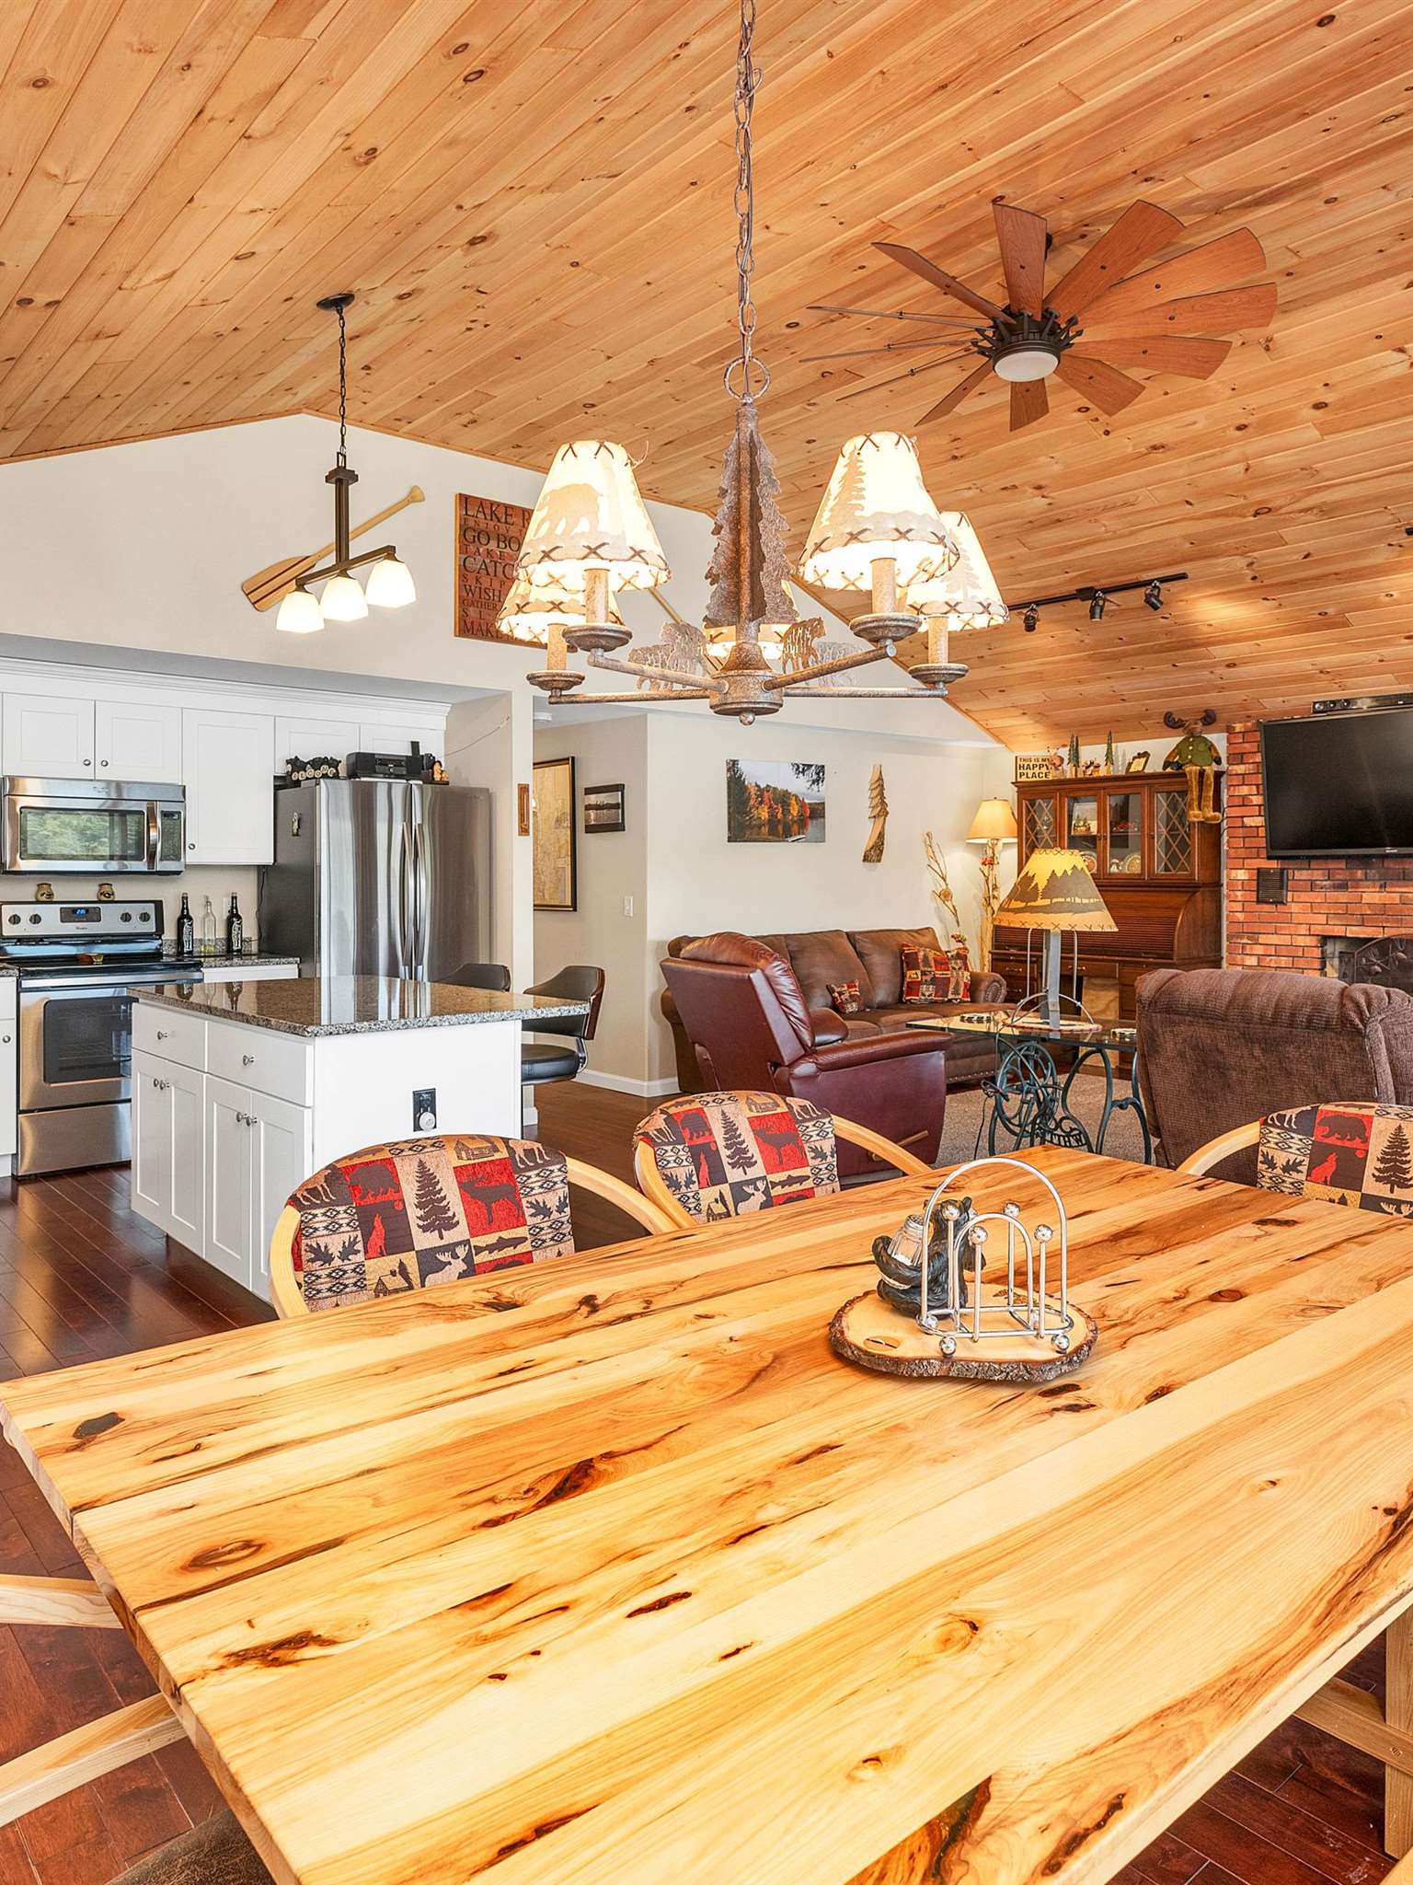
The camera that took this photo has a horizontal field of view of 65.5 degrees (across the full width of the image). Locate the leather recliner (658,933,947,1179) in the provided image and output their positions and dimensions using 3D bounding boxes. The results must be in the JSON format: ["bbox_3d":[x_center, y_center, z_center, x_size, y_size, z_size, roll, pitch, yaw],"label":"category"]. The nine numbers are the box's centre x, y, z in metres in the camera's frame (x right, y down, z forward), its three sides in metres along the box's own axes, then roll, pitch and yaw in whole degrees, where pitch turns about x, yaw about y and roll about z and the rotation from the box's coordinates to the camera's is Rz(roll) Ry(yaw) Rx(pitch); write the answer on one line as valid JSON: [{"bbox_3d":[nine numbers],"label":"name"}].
[{"bbox_3d":[0.382,0.500,4.856,1.080,1.050,0.850,-3,4,-39],"label":"leather recliner"}]

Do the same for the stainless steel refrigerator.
[{"bbox_3d":[-1.791,0.067,6.047,0.951,1.780,0.830,-3,4,-39],"label":"stainless steel refrigerator"}]

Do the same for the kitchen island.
[{"bbox_3d":[-1.159,0.629,3.500,0.838,0.915,1.444,-3,4,-42],"label":"kitchen island"}]

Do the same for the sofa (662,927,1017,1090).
[{"bbox_3d":[0.922,0.433,7.017,2.320,0.940,0.930,-3,4,-39],"label":"sofa"}]

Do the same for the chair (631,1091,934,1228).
[{"bbox_3d":[0.206,0.734,2.002,0.586,0.848,0.626,-2,3,-33],"label":"chair"}]

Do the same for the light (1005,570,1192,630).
[{"bbox_3d":[2.165,-1.887,6.248,0.121,0.182,1.111,-3,4,-42],"label":"light"}]

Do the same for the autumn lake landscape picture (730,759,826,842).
[{"bbox_3d":[0.472,-0.912,7.205,0.880,0.501,0.035,-3,4,-39],"label":"autumn lake landscape picture"}]

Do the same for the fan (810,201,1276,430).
[{"bbox_3d":[1.121,-2.171,3.754,1.520,0.450,1.520,0,3,0],"label":"fan"}]

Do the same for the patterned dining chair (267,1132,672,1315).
[{"bbox_3d":[-0.310,0.770,1.700,0.620,0.870,0.660,-3,4,-39],"label":"patterned dining chair"}]

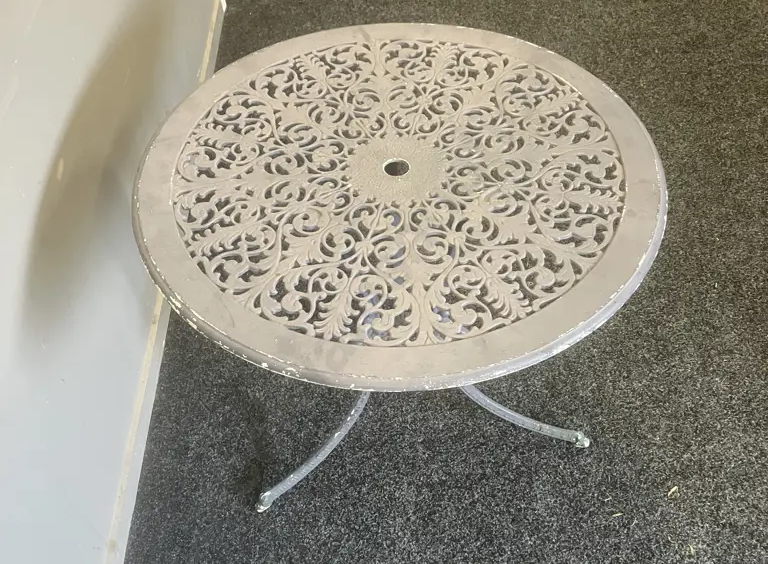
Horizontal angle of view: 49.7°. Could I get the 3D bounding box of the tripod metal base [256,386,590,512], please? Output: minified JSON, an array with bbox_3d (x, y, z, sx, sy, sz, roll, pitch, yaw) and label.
[{"bbox_3d":[0.014,-0.026,1.640,0.695,0.647,0.605,-10,49,-6],"label":"tripod metal base"}]

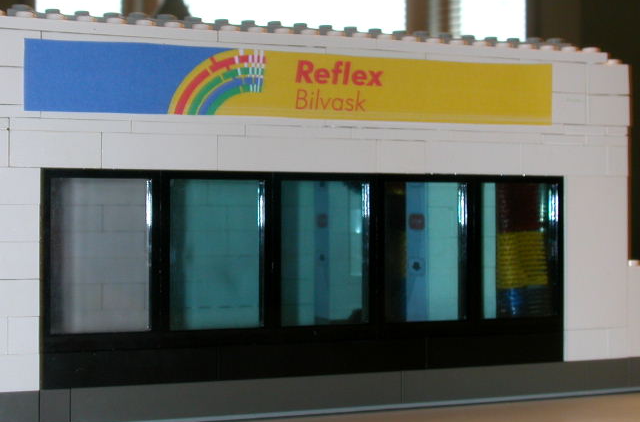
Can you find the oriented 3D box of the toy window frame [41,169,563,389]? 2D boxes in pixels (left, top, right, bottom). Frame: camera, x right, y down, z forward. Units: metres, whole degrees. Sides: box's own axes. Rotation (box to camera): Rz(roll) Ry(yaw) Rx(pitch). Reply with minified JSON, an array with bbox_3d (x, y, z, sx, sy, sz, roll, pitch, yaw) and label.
[{"bbox_3d":[0.000,0.018,0.340,0.160,0.058,0.008,0,0,-22],"label":"toy window frame"}]

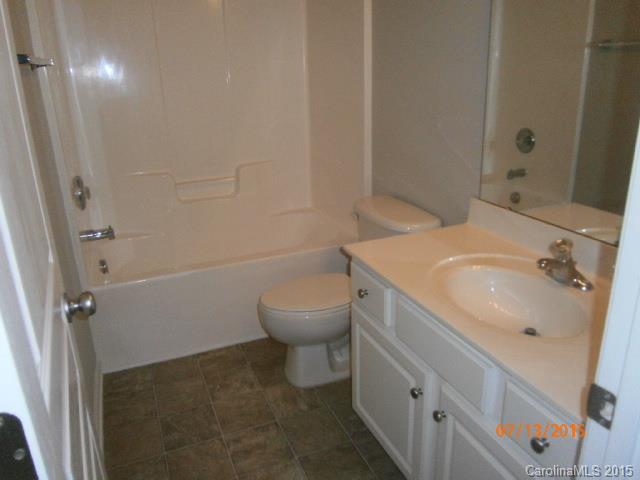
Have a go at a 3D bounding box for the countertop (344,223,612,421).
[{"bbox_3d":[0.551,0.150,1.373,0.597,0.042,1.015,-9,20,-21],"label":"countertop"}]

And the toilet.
[{"bbox_3d":[0.091,0.251,2.337,0.765,0.755,0.485,-9,20,-21],"label":"toilet"}]

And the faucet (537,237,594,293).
[{"bbox_3d":[0.687,0.068,1.360,0.120,0.115,0.156,-9,20,-21],"label":"faucet"}]

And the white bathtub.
[{"bbox_3d":[-0.547,0.218,2.937,1.534,0.466,0.826,-9,20,-21],"label":"white bathtub"}]

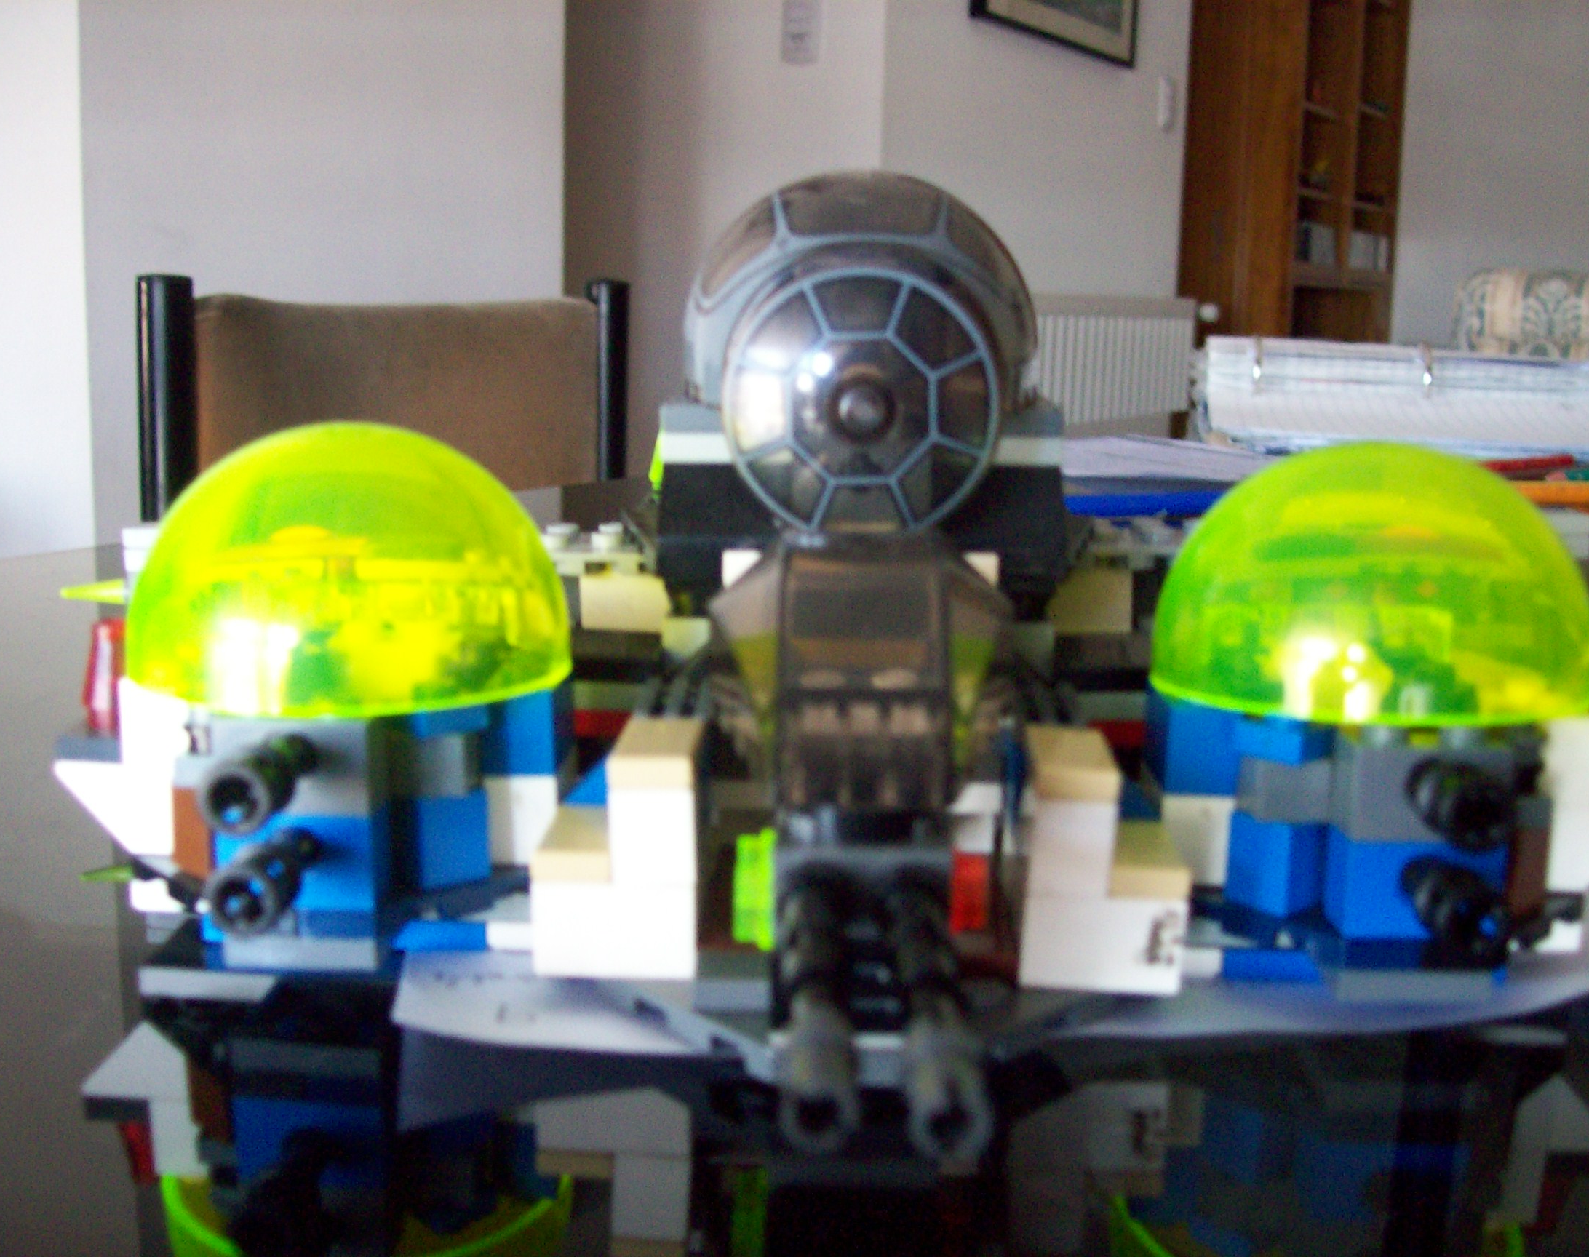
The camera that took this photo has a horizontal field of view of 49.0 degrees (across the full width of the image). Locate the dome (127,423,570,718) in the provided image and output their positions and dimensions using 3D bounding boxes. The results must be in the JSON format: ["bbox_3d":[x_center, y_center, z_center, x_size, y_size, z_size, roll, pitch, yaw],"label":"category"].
[{"bbox_3d":[-0.049,-0.009,0.196,0.048,0.028,0.048,1,10,1],"label":"dome"}]

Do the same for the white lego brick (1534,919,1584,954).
[{"bbox_3d":[0.075,0.030,0.180,0.008,0.003,0.011,1,10,1],"label":"white lego brick"}]

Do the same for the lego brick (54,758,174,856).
[{"bbox_3d":[-0.072,0.018,0.189,0.016,0.010,0.008,1,10,1],"label":"lego brick"}]

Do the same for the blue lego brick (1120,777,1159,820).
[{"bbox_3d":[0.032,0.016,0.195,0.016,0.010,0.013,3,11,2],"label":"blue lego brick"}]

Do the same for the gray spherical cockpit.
[{"bbox_3d":[0.009,-0.038,0.233,0.048,0.046,0.058,1,10,1],"label":"gray spherical cockpit"}]

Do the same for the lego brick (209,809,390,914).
[{"bbox_3d":[-0.050,0.023,0.177,0.016,0.010,0.008,0,11,2],"label":"lego brick"}]

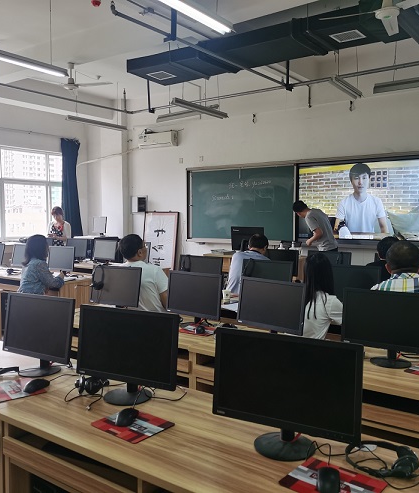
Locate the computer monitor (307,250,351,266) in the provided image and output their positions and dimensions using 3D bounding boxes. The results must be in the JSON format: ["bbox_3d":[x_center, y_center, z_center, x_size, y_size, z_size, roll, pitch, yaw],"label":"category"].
[{"bbox_3d":[1.202,0.235,5.172,0.483,0.360,0.190,3,5,39],"label":"computer monitor"}]

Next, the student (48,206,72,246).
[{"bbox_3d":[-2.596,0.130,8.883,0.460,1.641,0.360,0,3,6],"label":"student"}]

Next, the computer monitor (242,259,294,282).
[{"bbox_3d":[0.491,0.293,4.312,0.477,0.352,0.190,2,4,35],"label":"computer monitor"}]

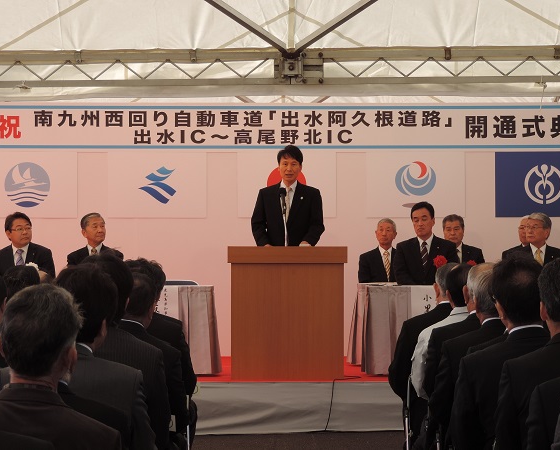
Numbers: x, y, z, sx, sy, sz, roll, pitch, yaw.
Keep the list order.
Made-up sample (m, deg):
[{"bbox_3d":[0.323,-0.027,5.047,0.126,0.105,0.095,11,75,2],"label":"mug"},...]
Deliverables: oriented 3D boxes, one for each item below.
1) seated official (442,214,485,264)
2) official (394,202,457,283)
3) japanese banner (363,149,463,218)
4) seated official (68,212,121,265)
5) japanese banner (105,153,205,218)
[{"bbox_3d":[1.496,0.546,22.700,0.500,1.280,0.780,0,-1,6],"label":"seated official"},{"bbox_3d":[1.158,0.491,21.100,0.540,1.350,0.780,0,-1,6],"label":"official"},{"bbox_3d":[1.235,-0.361,24.400,0.900,0.600,0.020,0,-1,0],"label":"japanese banner"},{"bbox_3d":[-1.470,0.536,21.400,0.500,1.270,0.780,0,-1,-3],"label":"seated official"},{"bbox_3d":[-1.114,-0.361,24.400,0.900,0.600,0.020,0,-1,0],"label":"japanese banner"}]

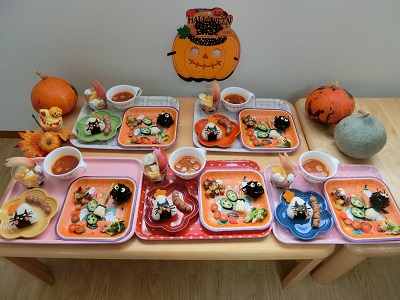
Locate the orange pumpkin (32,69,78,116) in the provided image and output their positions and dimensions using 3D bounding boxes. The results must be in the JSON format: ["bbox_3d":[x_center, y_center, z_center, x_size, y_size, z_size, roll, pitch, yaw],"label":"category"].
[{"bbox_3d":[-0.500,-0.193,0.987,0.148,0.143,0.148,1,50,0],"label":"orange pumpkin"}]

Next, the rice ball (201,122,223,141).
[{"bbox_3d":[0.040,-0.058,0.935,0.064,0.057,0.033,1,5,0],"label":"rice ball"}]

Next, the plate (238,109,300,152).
[{"bbox_3d":[0.239,-0.071,1.024,0.199,0.020,0.199,1,49,-1],"label":"plate"}]

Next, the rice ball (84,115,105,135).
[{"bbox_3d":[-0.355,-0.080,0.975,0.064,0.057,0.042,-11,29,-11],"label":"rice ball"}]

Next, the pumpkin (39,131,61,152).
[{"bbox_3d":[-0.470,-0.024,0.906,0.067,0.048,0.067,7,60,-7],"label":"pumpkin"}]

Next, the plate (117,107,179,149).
[{"bbox_3d":[-0.178,-0.080,1.019,0.199,0.020,0.199,1,49,-1],"label":"plate"}]

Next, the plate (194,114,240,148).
[{"bbox_3d":[0.061,-0.060,1.008,0.156,0.026,0.156,1,49,-1],"label":"plate"}]

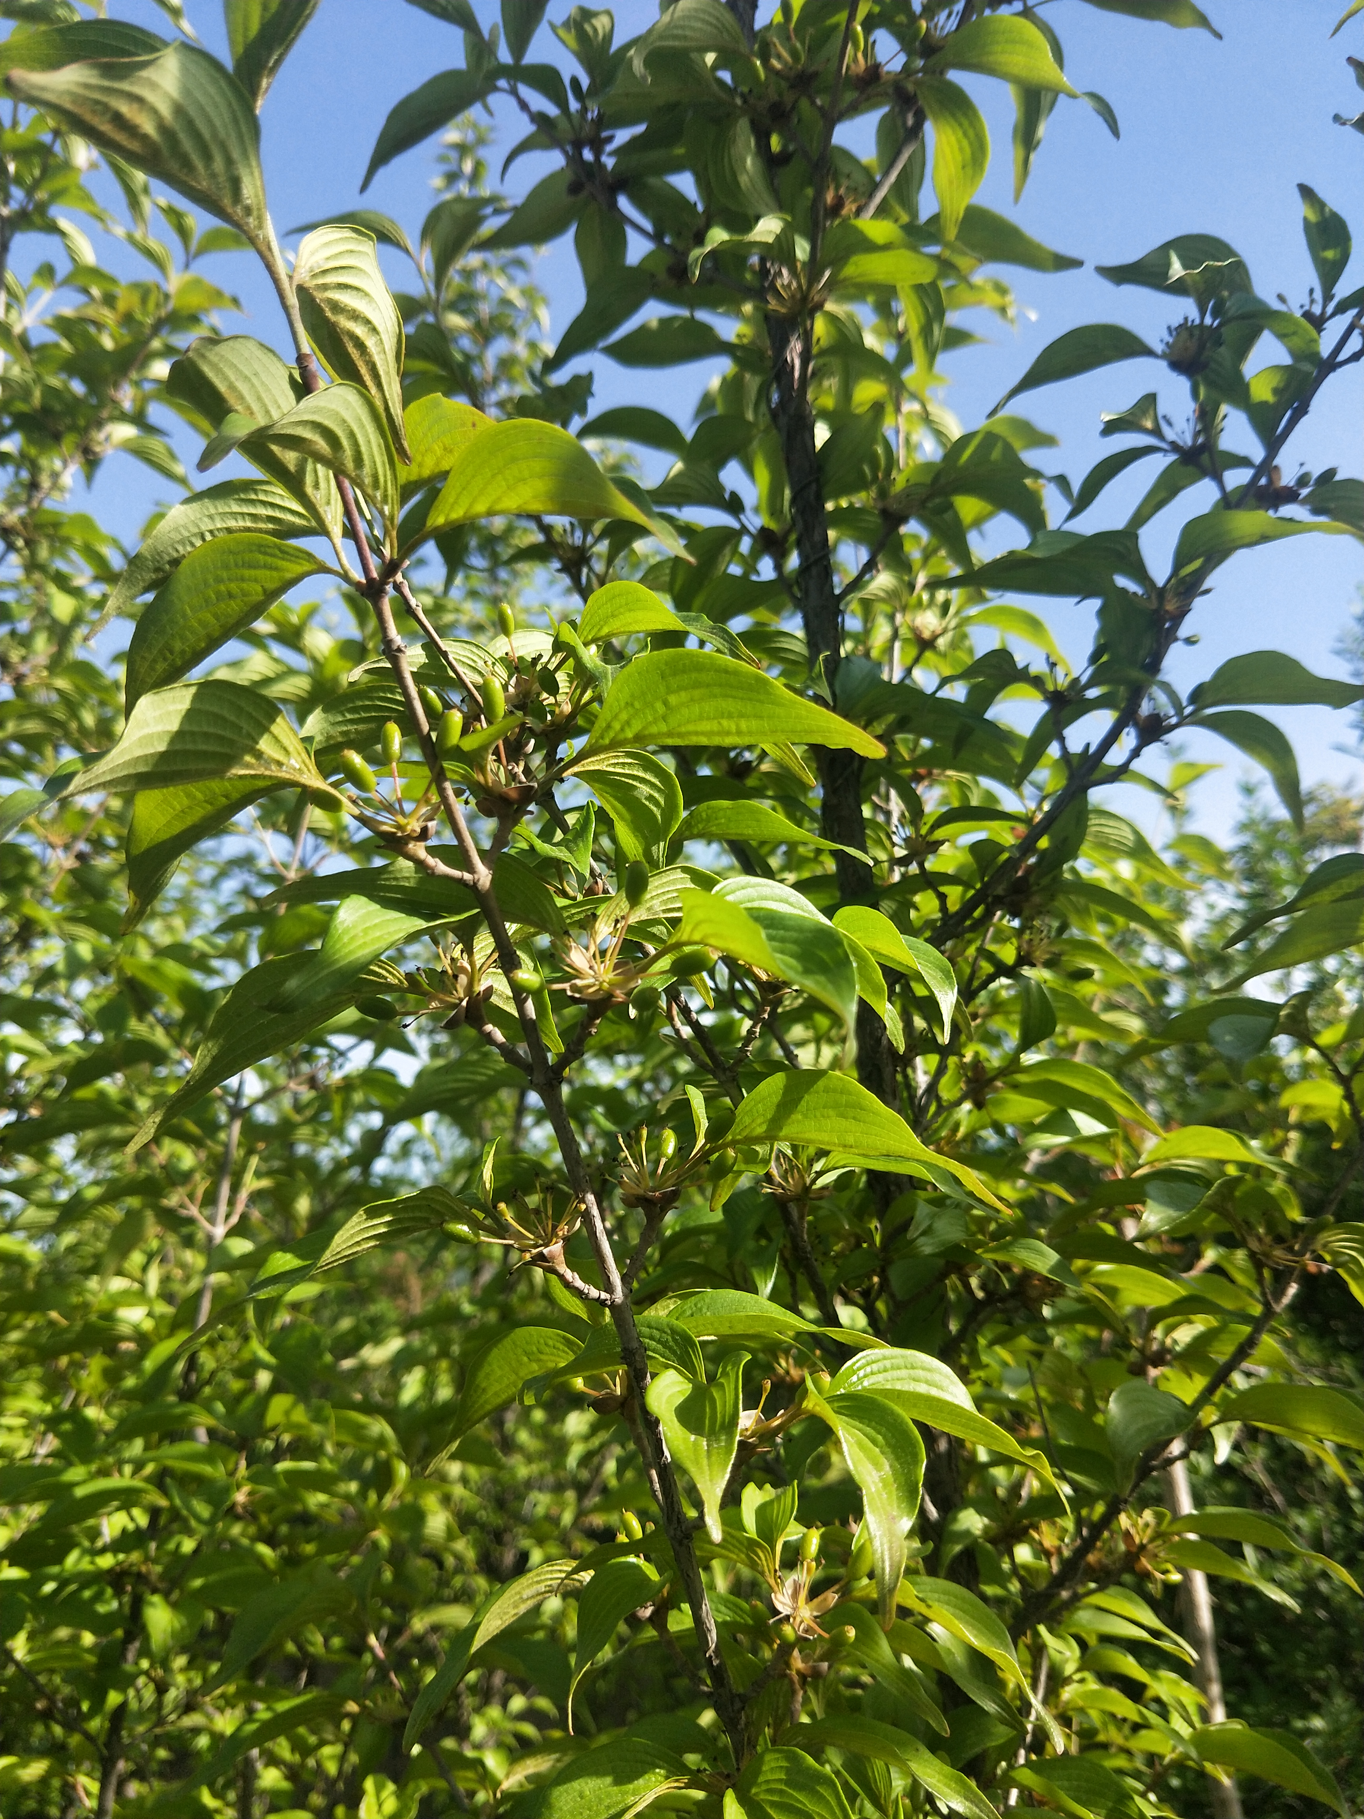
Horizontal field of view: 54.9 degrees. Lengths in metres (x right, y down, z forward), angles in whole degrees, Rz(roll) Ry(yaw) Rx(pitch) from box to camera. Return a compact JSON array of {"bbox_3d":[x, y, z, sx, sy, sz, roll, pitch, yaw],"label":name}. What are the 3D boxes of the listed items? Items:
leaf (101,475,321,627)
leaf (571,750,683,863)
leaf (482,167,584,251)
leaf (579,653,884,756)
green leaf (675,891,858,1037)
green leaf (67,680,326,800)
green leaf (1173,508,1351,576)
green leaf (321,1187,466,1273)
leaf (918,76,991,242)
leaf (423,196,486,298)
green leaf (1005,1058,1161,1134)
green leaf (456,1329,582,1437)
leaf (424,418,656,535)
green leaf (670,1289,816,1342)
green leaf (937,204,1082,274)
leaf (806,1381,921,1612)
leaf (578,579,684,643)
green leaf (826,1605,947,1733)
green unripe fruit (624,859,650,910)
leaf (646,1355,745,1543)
[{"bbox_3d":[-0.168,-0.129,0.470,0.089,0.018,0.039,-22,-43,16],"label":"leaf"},{"bbox_3d":[-0.018,-0.035,0.445,0.046,0.025,0.032,48,-19,-21],"label":"leaf"},{"bbox_3d":[-0.073,-0.346,0.650,0.060,0.021,0.030,-37,-17,-6],"label":"leaf"},{"bbox_3d":[0.016,-0.059,0.375,0.083,0.024,0.031,9,25,6],"label":"leaf"},{"bbox_3d":[0.025,0.016,0.400,0.068,0.024,0.040,30,27,26],"label":"green leaf"},{"bbox_3d":[-0.158,-0.056,0.430,0.081,0.037,0.027,-1,6,-8],"label":"green leaf"},{"bbox_3d":[0.264,-0.168,0.600,0.077,0.023,0.031,-6,-11,-6],"label":"green leaf"},{"bbox_3d":[-0.099,0.110,0.450,0.068,0.018,0.034,-19,-29,17],"label":"green leaf"},{"bbox_3d":[0.125,-0.342,0.600,0.034,0.081,0.018,0,-9,-36],"label":"leaf"},{"bbox_3d":[-0.116,-0.338,0.670,0.022,0.061,0.032,6,-18,39],"label":"leaf"},{"bbox_3d":[0.193,0.089,0.630,0.076,0.020,0.034,21,21,8],"label":"green leaf"},{"bbox_3d":[-0.060,0.173,0.480,0.058,0.030,0.026,-31,-12,6],"label":"green leaf"},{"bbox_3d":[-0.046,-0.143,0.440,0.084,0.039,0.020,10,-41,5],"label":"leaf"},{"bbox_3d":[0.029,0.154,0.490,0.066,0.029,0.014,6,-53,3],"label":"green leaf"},{"bbox_3d":[0.164,-0.337,0.660,0.070,0.020,0.029,16,-18,0],"label":"green leaf"},{"bbox_3d":[0.061,0.194,0.430,0.030,0.076,0.024,-7,-33,-48],"label":"leaf"},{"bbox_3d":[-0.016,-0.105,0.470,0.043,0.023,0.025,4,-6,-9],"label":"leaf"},{"bbox_3d":[0.076,0.278,0.480,0.019,0.064,0.027,-39,7,37],"label":"green leaf"},{"bbox_3d":[-0.014,-0.008,0.400,0.007,0.014,0.007,7,-6,0],"label":"green unripe fruit"},{"bbox_3d":[0.004,0.176,0.430,0.031,0.060,0.024,-5,-27,-3],"label":"leaf"}]

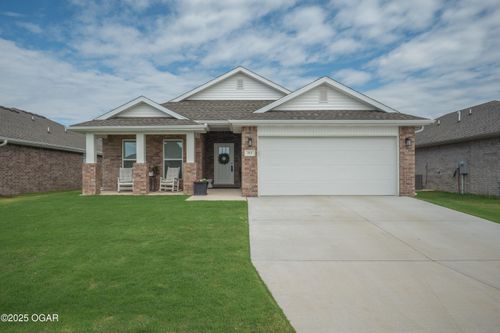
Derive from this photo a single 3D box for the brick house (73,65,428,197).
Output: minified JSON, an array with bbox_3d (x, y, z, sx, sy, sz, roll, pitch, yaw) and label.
[{"bbox_3d":[-0.300,-1.700,16.800,13.000,5.750,14.000,0,-1,1],"label":"brick house"}]

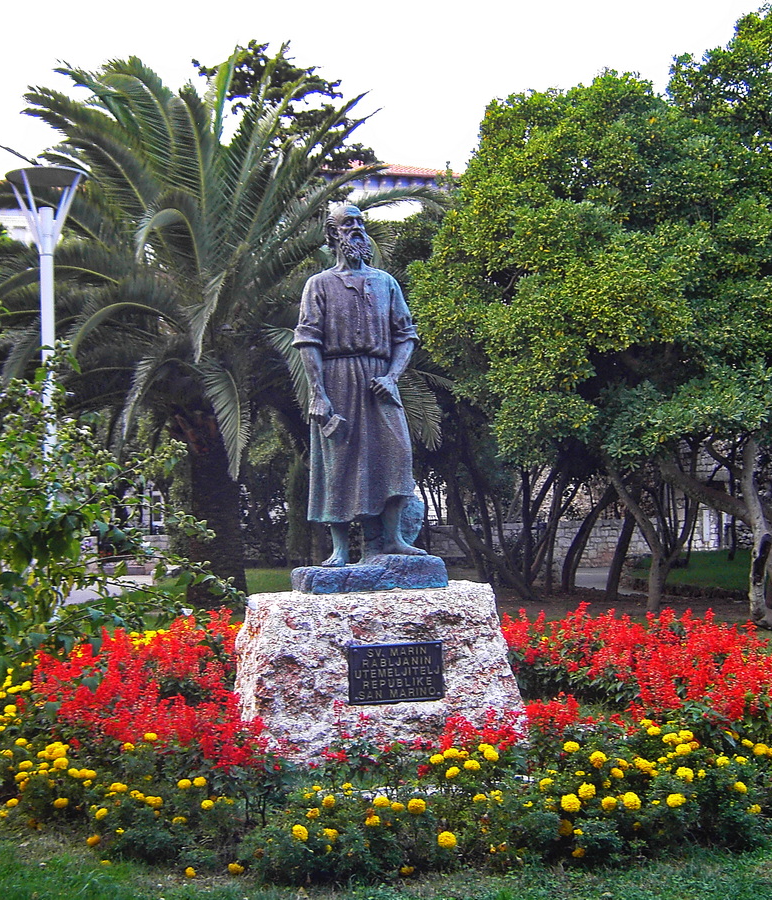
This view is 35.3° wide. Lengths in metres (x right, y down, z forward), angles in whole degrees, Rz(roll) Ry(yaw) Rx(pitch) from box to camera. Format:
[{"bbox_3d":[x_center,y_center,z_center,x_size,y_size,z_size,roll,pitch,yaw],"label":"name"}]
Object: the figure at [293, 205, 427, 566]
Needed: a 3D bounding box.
[{"bbox_3d":[-0.142,-0.355,6.500,0.720,1.930,0.560,-1,-1,-5],"label":"figure"}]

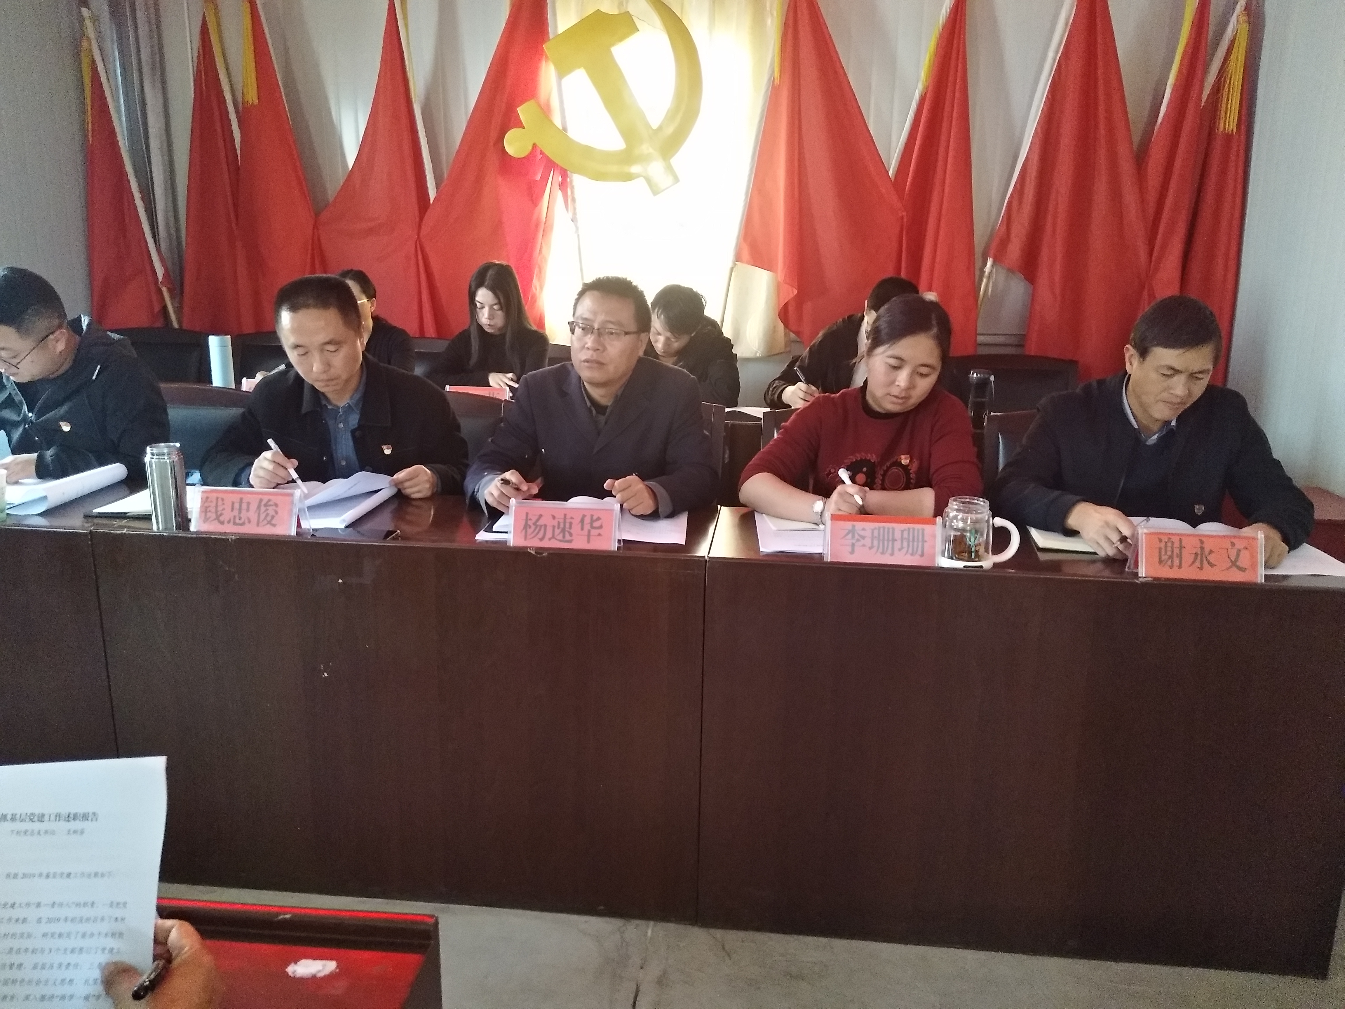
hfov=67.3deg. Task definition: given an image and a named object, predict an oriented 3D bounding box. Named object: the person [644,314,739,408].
[{"bbox_3d":[0.007,-0.229,3.947,0.530,1.195,0.700,5,14,15],"label":"person"}]

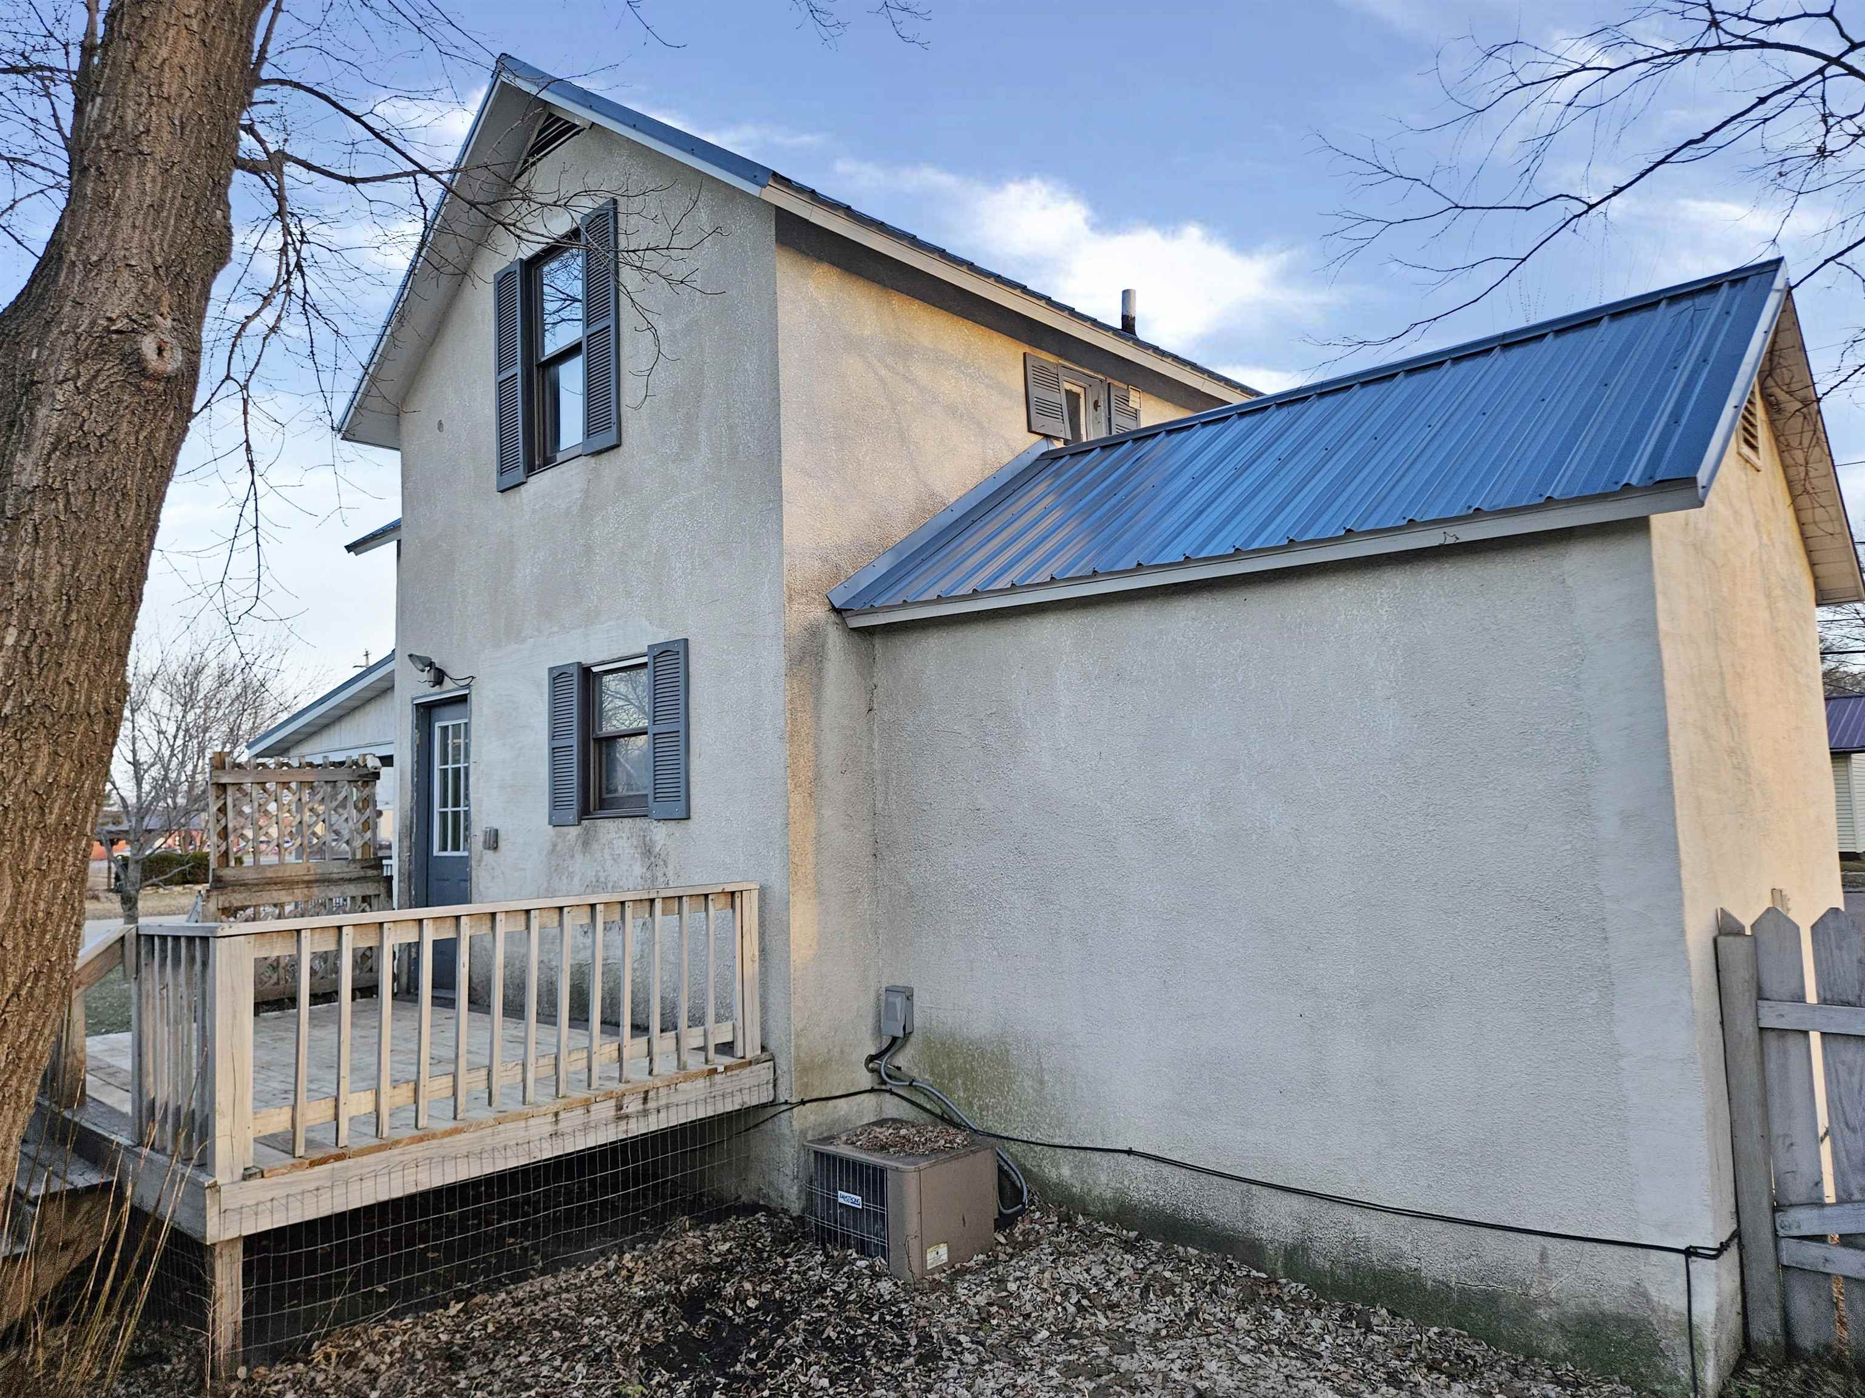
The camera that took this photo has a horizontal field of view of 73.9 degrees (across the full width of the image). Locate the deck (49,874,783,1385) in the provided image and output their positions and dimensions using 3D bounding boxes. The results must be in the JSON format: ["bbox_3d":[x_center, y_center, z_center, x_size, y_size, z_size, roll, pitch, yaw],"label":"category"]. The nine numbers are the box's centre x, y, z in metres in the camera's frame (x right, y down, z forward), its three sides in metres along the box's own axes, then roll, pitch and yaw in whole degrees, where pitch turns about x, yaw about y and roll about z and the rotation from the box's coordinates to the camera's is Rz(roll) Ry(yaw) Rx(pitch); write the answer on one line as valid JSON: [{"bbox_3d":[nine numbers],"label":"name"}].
[{"bbox_3d":[-3.136,1.803,6.601,4.000,1.560,2.600,-6,-7,42],"label":"deck"}]

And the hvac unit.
[{"bbox_3d":[-0.136,2.132,5.284,0.652,0.456,0.490,-6,-7,42],"label":"hvac unit"}]

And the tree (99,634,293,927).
[{"bbox_3d":[-10.748,1.381,17.665,3.300,4.700,3.300,1,-6,-31],"label":"tree"}]

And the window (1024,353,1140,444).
[{"bbox_3d":[1.069,-1.964,8.554,0.100,0.580,1.370,-6,-7,42],"label":"window"}]

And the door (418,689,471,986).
[{"bbox_3d":[-3.368,1.029,8.705,0.860,2.060,0.100,-6,-7,42],"label":"door"}]

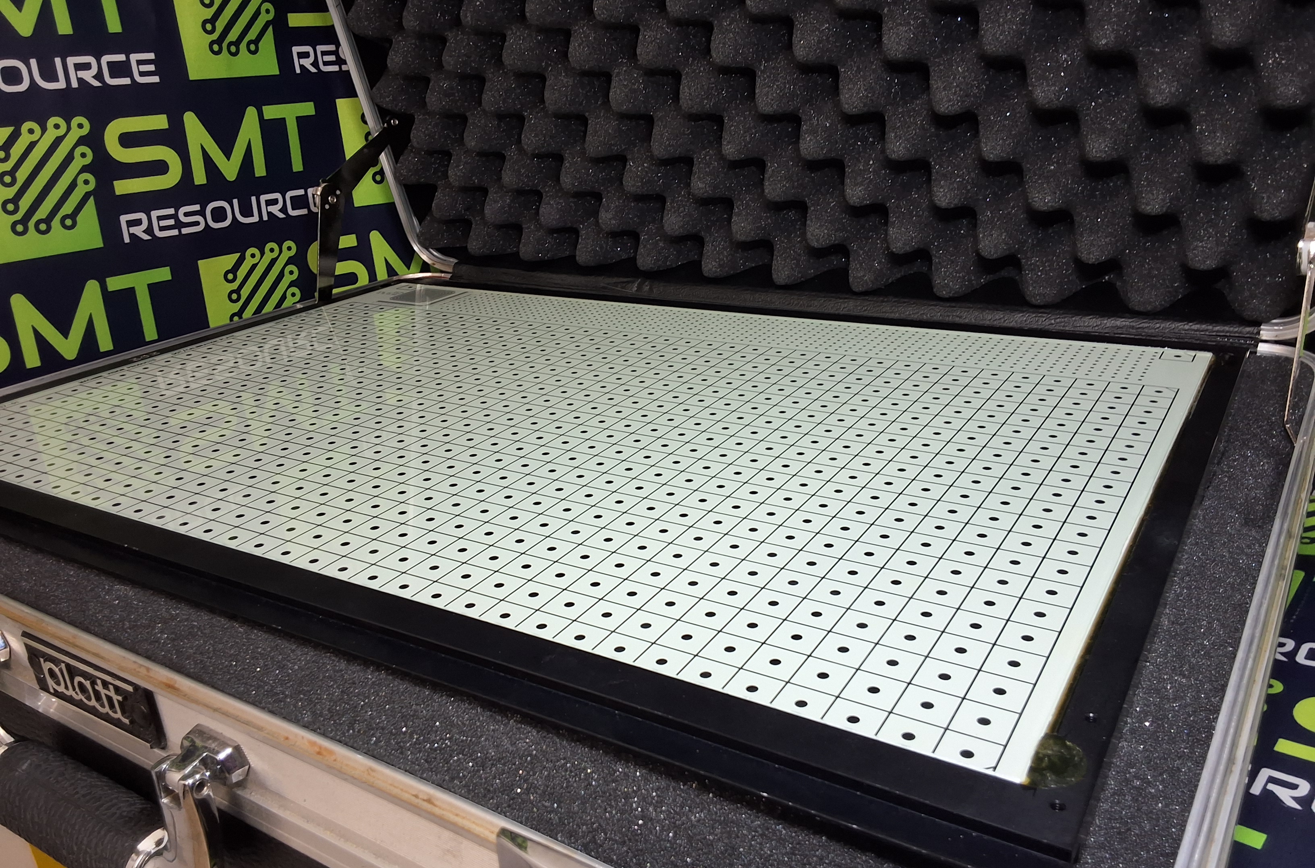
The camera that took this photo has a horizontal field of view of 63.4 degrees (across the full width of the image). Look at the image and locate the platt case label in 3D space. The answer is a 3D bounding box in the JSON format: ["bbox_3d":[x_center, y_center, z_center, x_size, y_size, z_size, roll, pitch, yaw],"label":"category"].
[{"bbox_3d":[-0.166,0.075,0.312,0.062,0.019,0.003,10,25,32],"label":"platt case label"}]

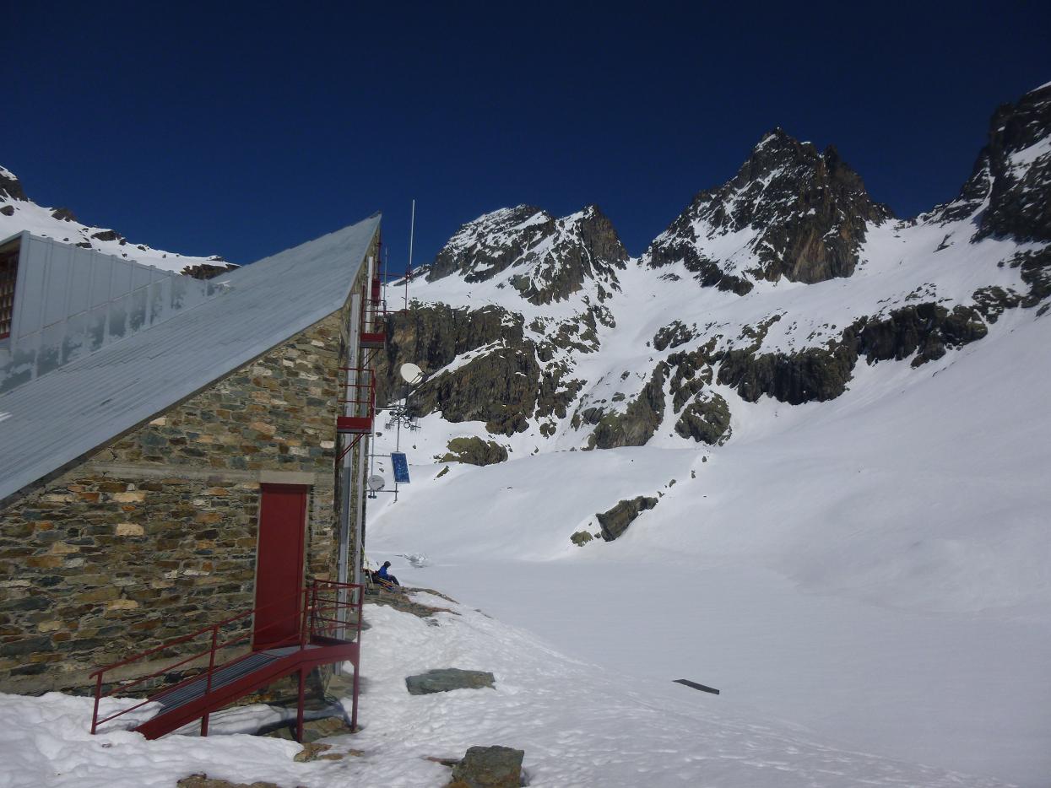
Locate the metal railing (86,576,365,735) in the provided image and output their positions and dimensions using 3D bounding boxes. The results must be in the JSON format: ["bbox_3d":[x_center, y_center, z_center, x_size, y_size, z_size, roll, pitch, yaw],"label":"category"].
[{"bbox_3d":[-3.804,3.475,9.512,1.139,1.945,3.515,-6,-11,39],"label":"metal railing"}]

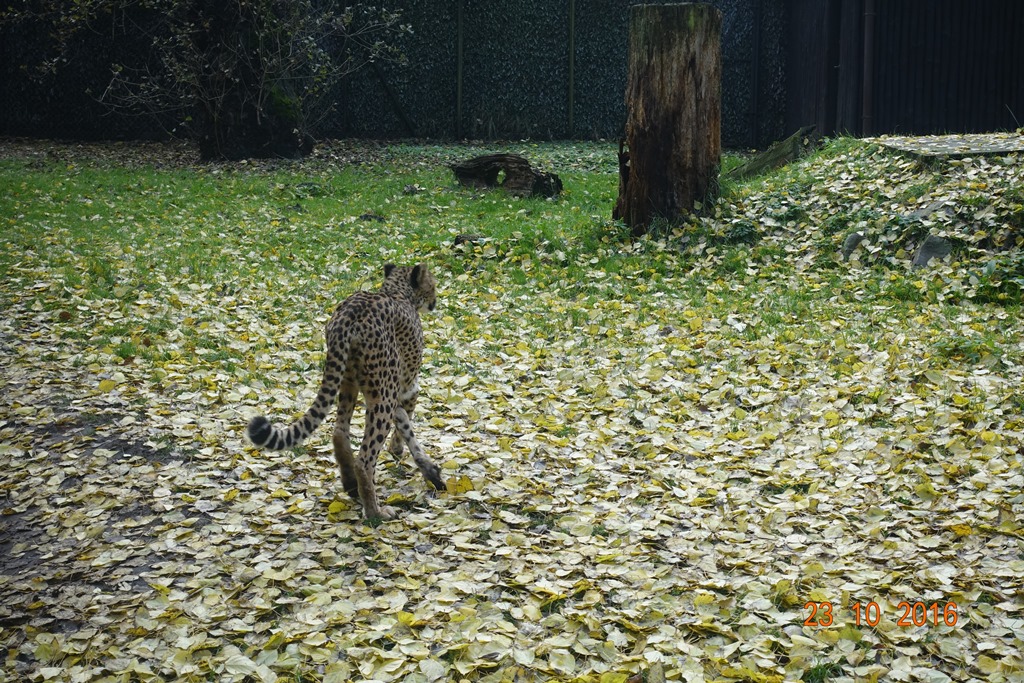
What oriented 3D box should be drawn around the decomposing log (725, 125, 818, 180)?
[{"bbox_3d":[2.418,-1.766,18.700,0.980,0.270,0.300,-27,1,19],"label":"decomposing log"}]

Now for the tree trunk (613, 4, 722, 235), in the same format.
[{"bbox_3d":[1.206,-1.749,15.445,0.840,1.700,0.800,1,10,4],"label":"tree trunk"}]

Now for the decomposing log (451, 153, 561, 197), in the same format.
[{"bbox_3d":[-0.050,-1.531,18.058,0.920,0.370,0.430,6,12,31],"label":"decomposing log"}]

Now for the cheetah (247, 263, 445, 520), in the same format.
[{"bbox_3d":[-0.510,0.148,7.410,0.470,0.770,1.280,2,10,12],"label":"cheetah"}]

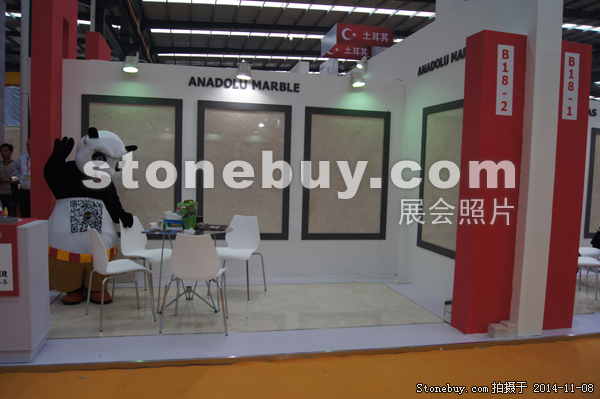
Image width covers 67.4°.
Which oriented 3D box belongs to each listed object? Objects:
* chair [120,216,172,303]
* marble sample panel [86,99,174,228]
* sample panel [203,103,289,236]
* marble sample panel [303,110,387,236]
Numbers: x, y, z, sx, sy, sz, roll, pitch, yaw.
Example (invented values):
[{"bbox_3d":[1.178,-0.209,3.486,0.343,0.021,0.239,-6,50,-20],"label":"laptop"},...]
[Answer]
[{"bbox_3d":[-1.539,0.589,4.498,0.490,0.810,0.530,3,4,19],"label":"chair"},{"bbox_3d":[-1.882,-0.334,5.076,0.945,1.466,0.050,1,4,-11],"label":"marble sample panel"},{"bbox_3d":[-0.650,-0.316,5.308,0.959,1.480,0.050,1,4,-11],"label":"sample panel"},{"bbox_3d":[0.575,-0.298,5.538,1.000,1.521,0.050,1,4,-11],"label":"marble sample panel"}]

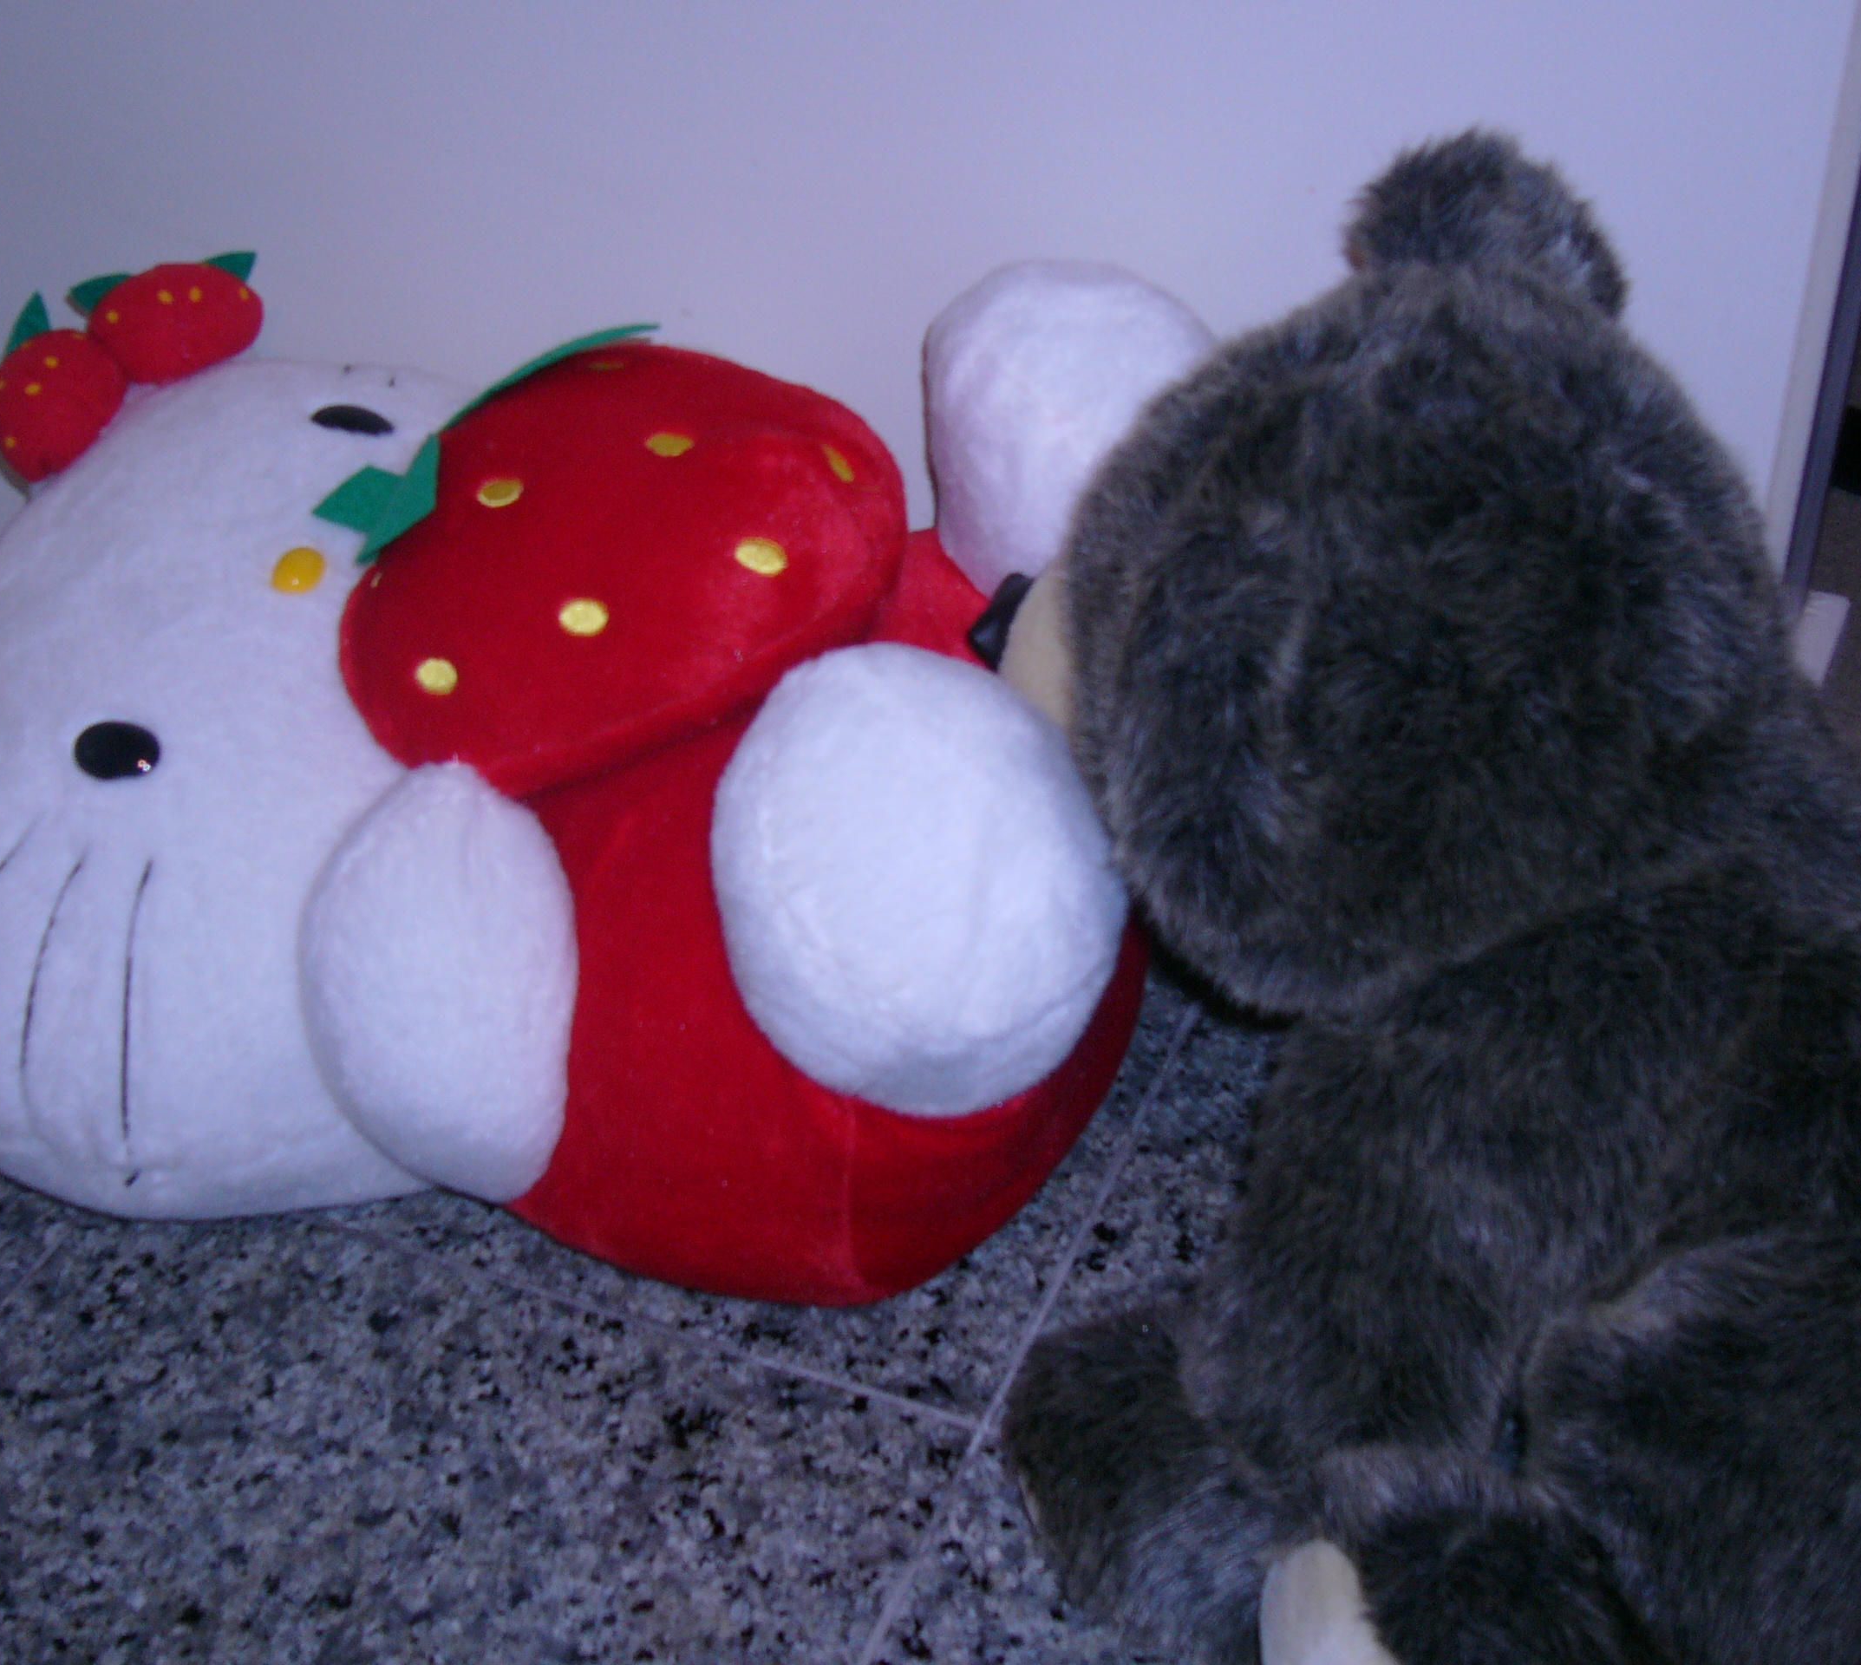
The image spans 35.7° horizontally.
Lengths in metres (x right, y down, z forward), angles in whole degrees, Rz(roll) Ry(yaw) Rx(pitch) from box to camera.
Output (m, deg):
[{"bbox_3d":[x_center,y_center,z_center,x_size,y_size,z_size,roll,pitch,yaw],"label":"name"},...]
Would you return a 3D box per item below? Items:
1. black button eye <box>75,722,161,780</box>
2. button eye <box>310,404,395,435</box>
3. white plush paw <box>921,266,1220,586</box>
[{"bbox_3d":[-0.238,-0.024,0.845,0.029,0.009,0.020,4,68,15],"label":"black button eye"},{"bbox_3d":[-0.189,-0.135,0.942,0.029,0.009,0.020,10,34,15],"label":"button eye"},{"bbox_3d":[0.046,-0.120,0.871,0.102,0.115,0.098,10,49,15],"label":"white plush paw"}]

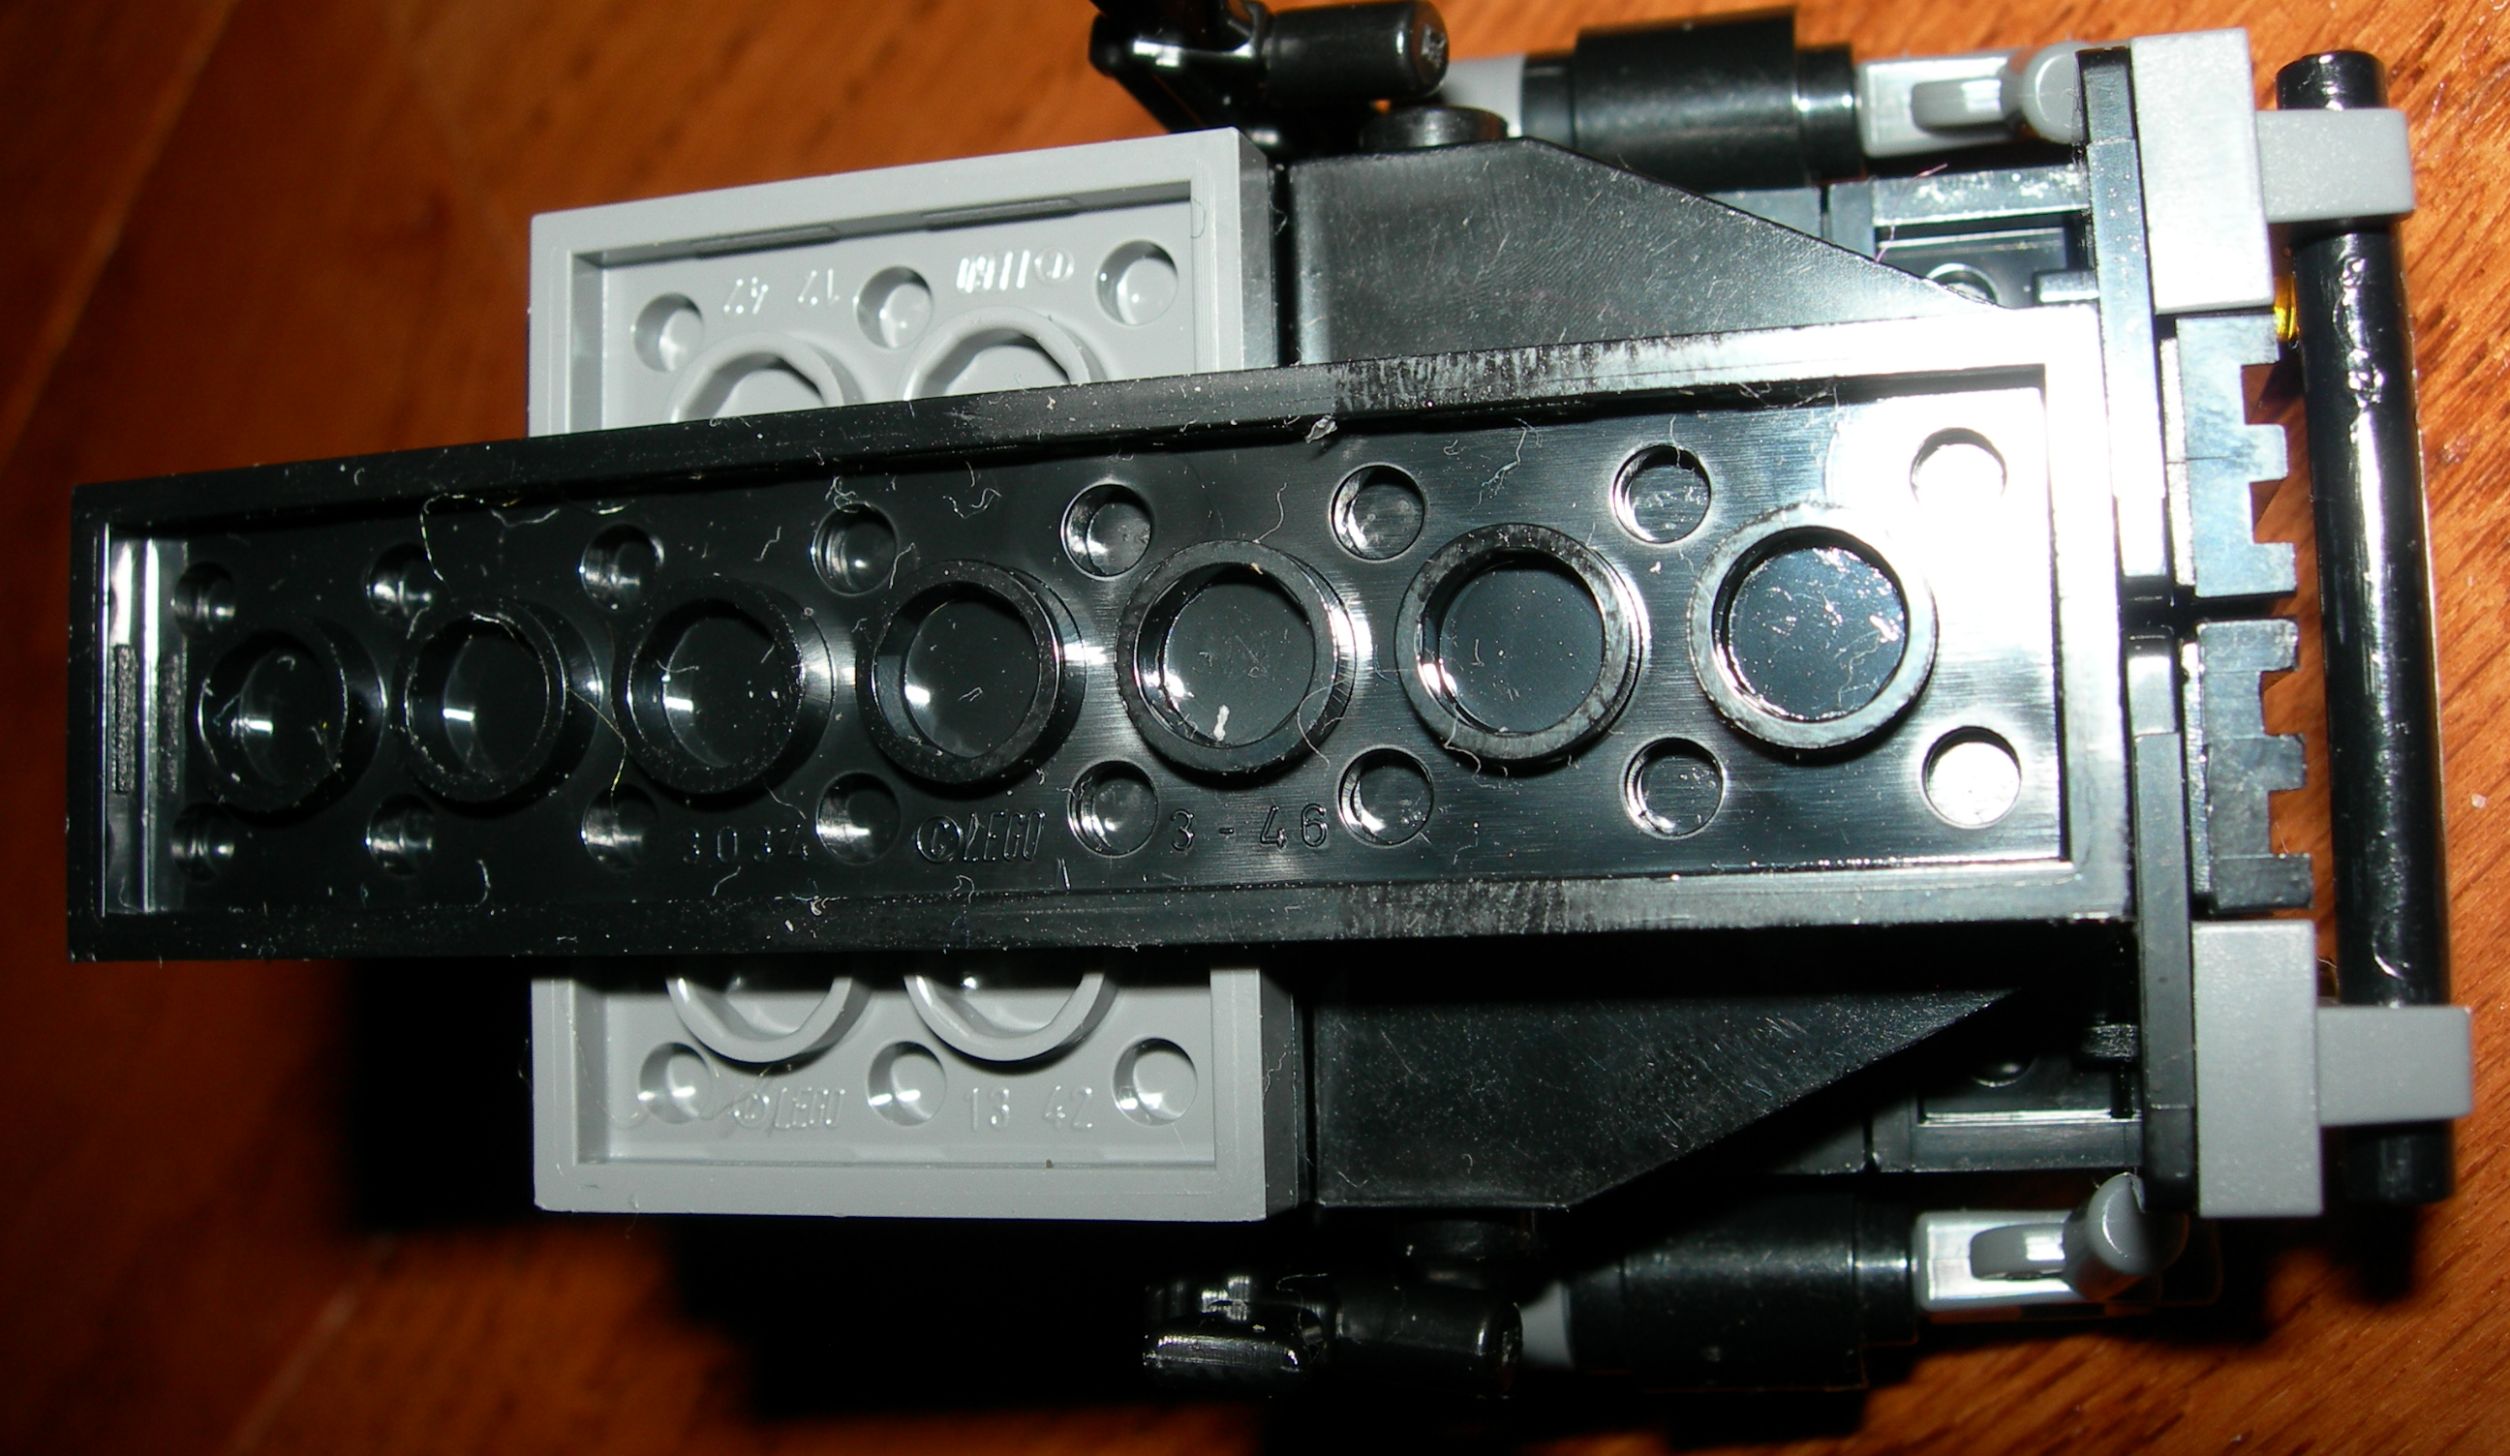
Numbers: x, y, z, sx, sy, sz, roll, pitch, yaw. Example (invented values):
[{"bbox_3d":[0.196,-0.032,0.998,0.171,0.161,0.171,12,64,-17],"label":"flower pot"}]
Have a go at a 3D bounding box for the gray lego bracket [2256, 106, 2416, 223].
[{"bbox_3d":[0.031,-0.016,0.078,0.004,0.005,0.003,-5,85,18],"label":"gray lego bracket"}]

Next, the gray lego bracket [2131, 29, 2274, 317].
[{"bbox_3d":[0.027,-0.015,0.079,0.003,0.008,0.008,-5,85,18],"label":"gray lego bracket"}]

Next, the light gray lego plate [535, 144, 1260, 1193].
[{"bbox_3d":[-0.011,-0.001,0.085,0.024,0.003,0.032,-3,86,19],"label":"light gray lego plate"}]

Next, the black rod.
[{"bbox_3d":[0.031,-0.003,0.077,0.003,0.003,0.032,-3,85,18],"label":"black rod"}]

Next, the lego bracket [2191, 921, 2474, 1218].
[{"bbox_3d":[0.030,0.009,0.077,0.007,0.008,0.008,-2,85,18],"label":"lego bracket"}]

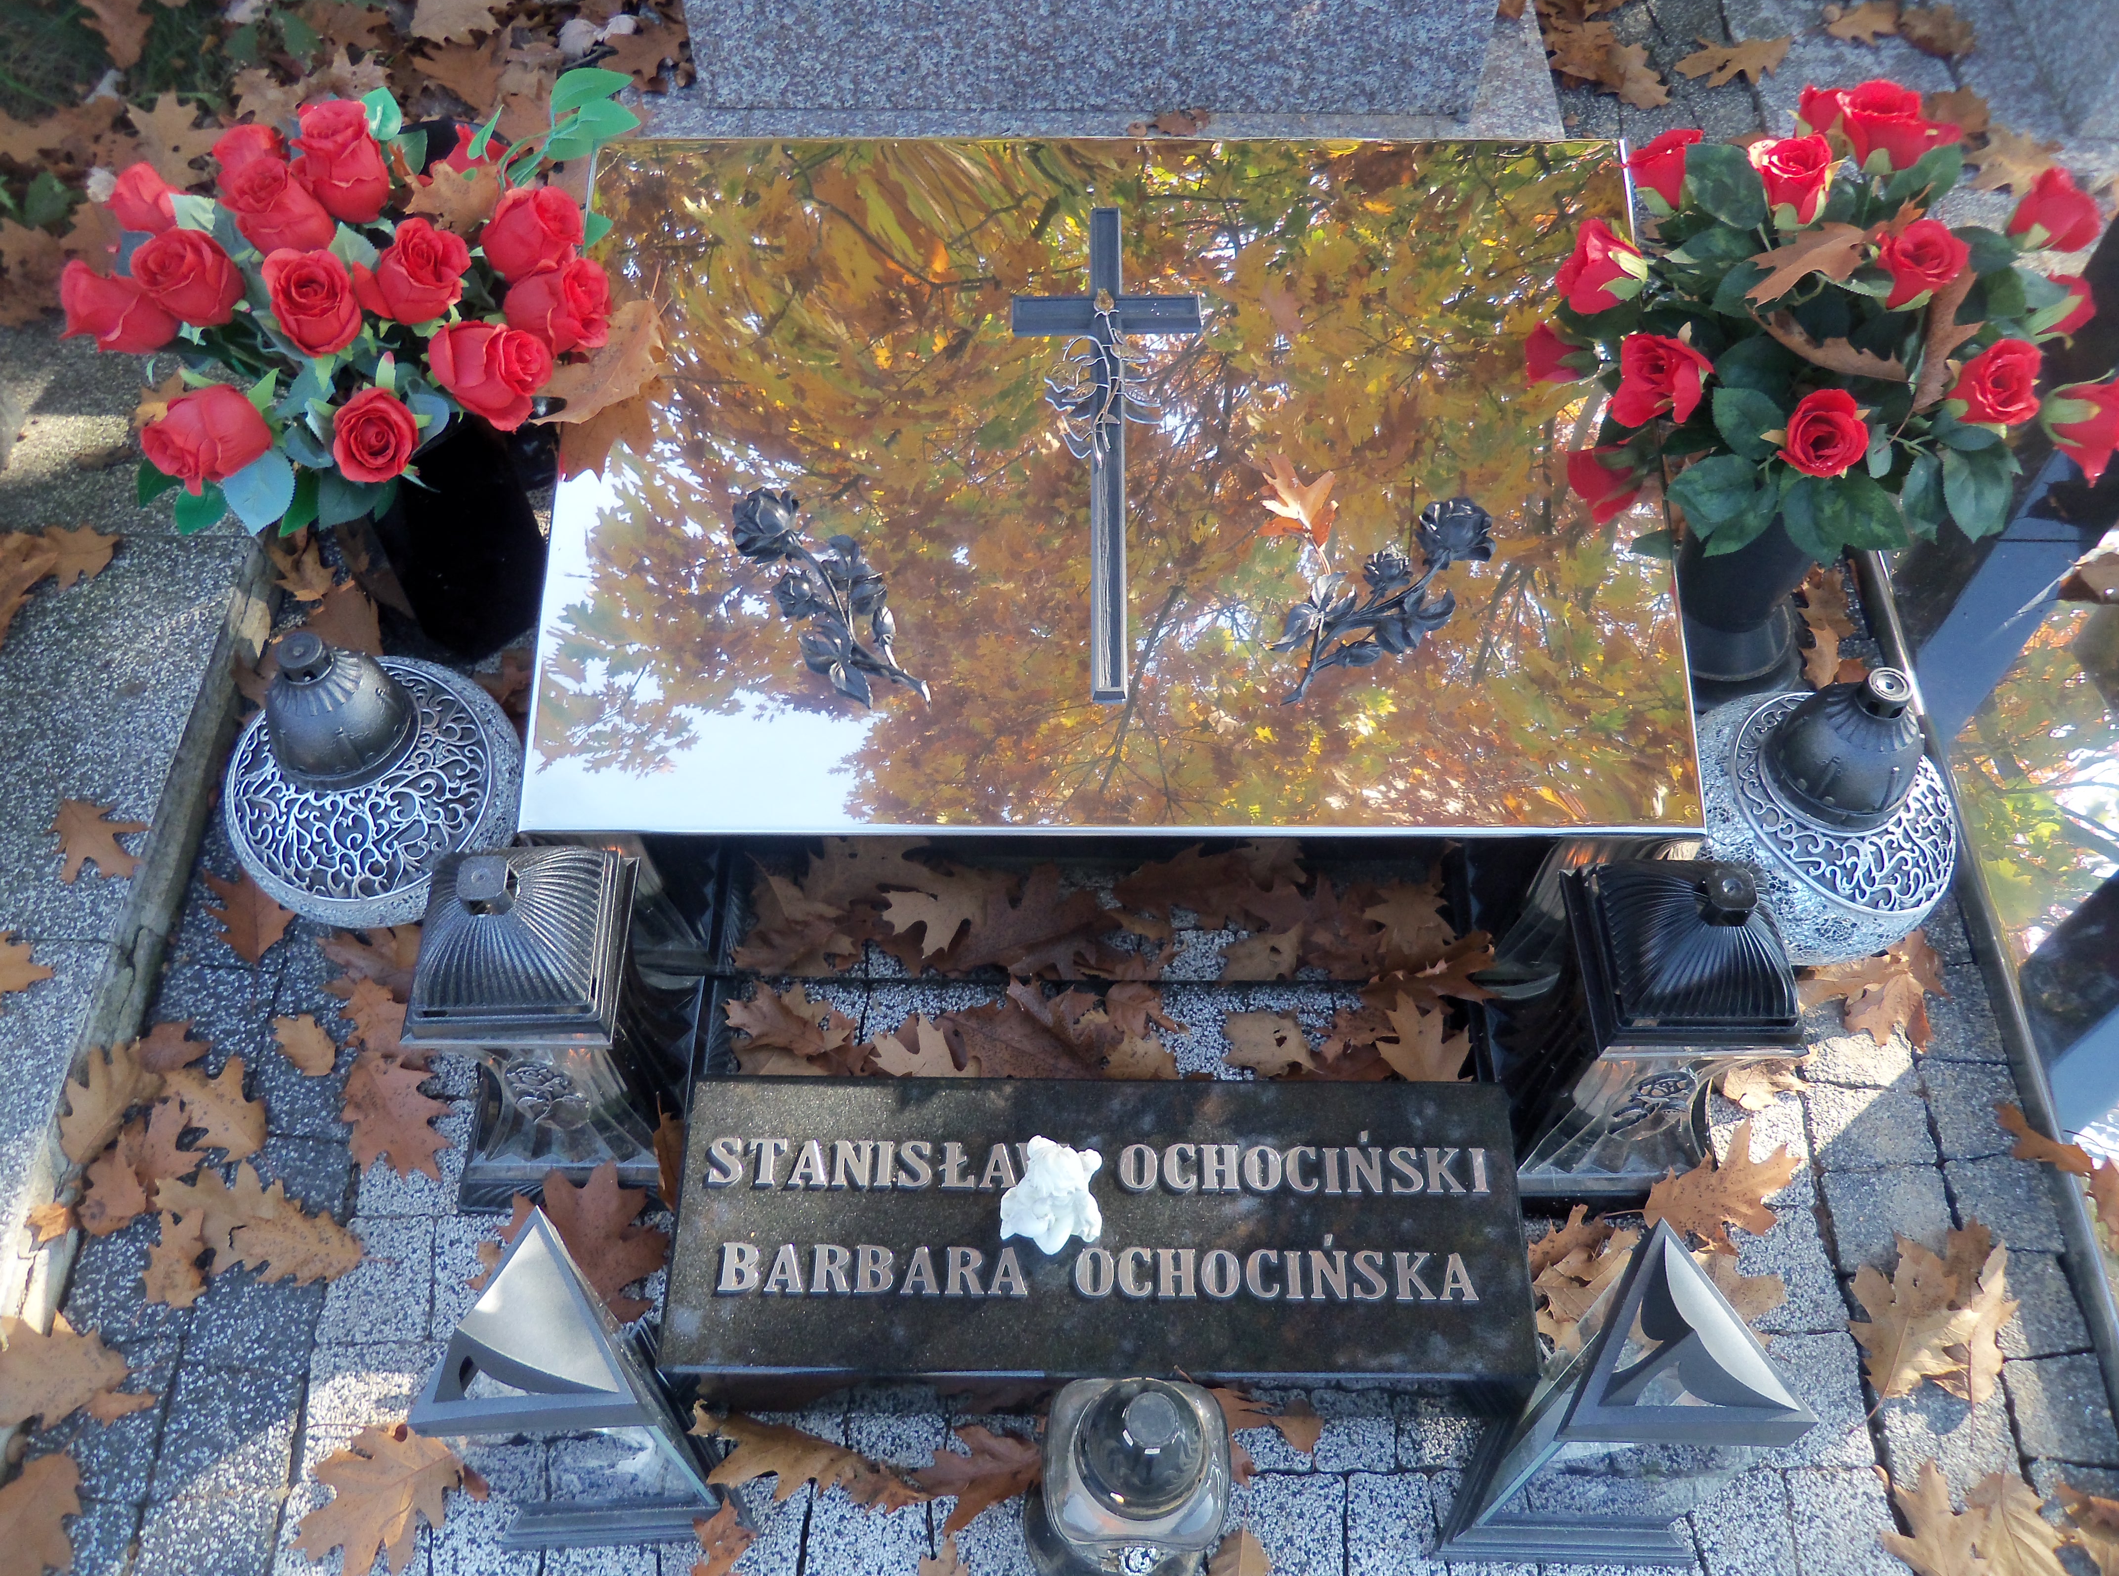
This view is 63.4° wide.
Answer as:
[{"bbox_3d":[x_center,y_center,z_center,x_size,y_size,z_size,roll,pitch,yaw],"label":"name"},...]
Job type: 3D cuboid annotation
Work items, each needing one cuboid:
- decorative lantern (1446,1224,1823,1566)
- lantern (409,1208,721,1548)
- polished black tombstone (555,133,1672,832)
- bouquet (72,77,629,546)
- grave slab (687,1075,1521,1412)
[{"bbox_3d":[0.413,0.447,1.295,0.211,0.348,0.185,1,56,1],"label":"decorative lantern"},{"bbox_3d":[-0.357,0.442,1.310,0.211,0.348,0.185,-3,56,-1],"label":"lantern"},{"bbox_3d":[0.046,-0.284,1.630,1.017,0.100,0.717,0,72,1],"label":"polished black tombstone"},{"bbox_3d":[-0.653,-0.447,1.617,0.517,0.375,0.465,0,56,1],"label":"bouquet"},{"bbox_3d":[0.033,0.393,1.465,0.695,0.139,0.241,0,56,1],"label":"grave slab"}]

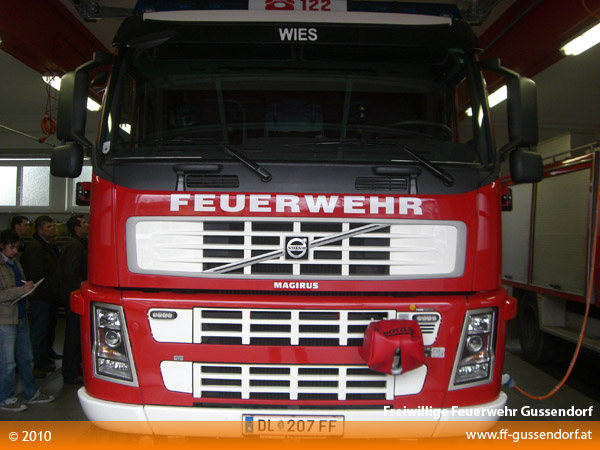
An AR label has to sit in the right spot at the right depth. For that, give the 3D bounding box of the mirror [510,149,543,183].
[{"bbox_3d":[1.323,-0.340,3.850,0.170,0.205,0.140,1,0,-20],"label":"mirror"}]

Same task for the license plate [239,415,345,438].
[{"bbox_3d":[-0.033,1.044,3.430,0.525,0.117,0.020,1,13,0],"label":"license plate"}]

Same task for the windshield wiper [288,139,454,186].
[{"bbox_3d":[0.381,-0.337,3.570,0.900,0.240,0.100,1,-15,-3],"label":"windshield wiper"}]

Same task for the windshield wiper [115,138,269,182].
[{"bbox_3d":[-0.567,-0.358,3.600,0.840,0.240,0.100,1,-15,6],"label":"windshield wiper"}]

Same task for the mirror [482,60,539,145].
[{"bbox_3d":[1.227,-0.704,3.870,0.290,0.510,0.220,1,0,-15],"label":"mirror"}]

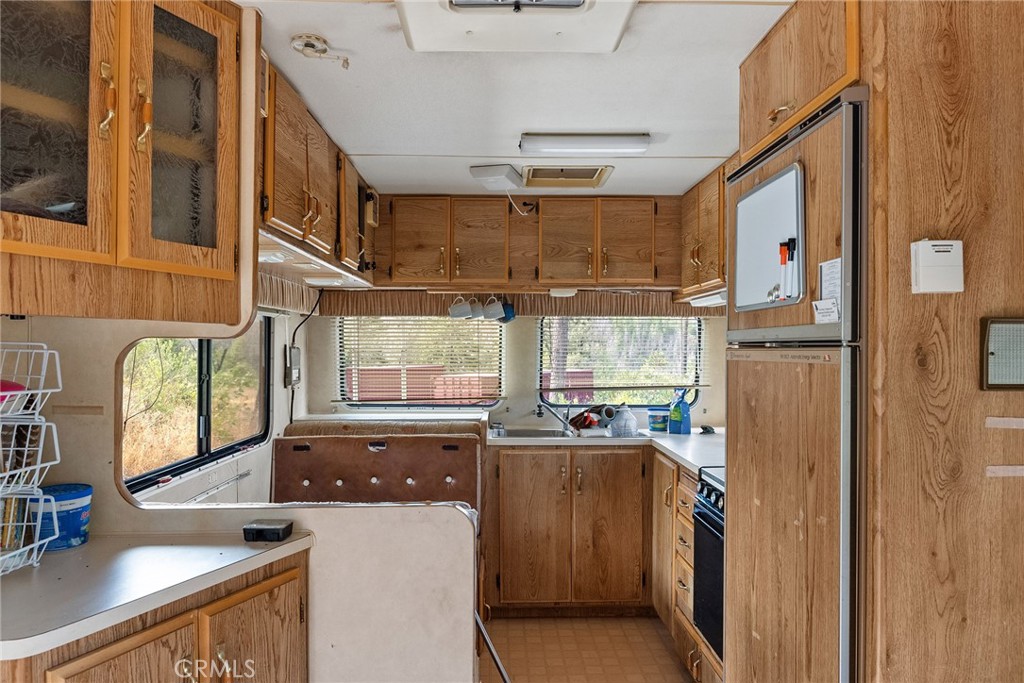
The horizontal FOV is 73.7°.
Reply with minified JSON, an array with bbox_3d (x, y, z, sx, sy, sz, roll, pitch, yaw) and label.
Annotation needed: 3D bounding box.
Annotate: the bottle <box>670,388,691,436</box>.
[{"bbox_3d":[0.808,0.334,3.277,0.078,0.222,0.067,0,-1,41],"label":"bottle"}]

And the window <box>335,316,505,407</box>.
[{"bbox_3d":[-0.472,0.103,3.524,0.875,0.495,0.050,0,0,-1],"label":"window"}]

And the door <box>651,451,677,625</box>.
[{"bbox_3d":[0.639,0.829,2.879,0.025,0.678,0.337,0,0,-1],"label":"door"}]

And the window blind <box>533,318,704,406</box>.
[{"bbox_3d":[0.566,0.087,3.515,0.873,0.463,0.040,0,0,-1],"label":"window blind"}]

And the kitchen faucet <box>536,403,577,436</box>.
[{"bbox_3d":[0.213,0.373,3.266,0.192,0.163,0.080,0,0,-10],"label":"kitchen faucet"}]

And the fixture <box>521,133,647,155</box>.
[{"bbox_3d":[0.258,-0.699,2.435,0.455,0.045,0.130,0,0,-1],"label":"fixture"}]

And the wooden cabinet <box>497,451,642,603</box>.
[{"bbox_3d":[0.263,0.830,3.306,0.658,0.709,0.470,0,0,-1],"label":"wooden cabinet"}]

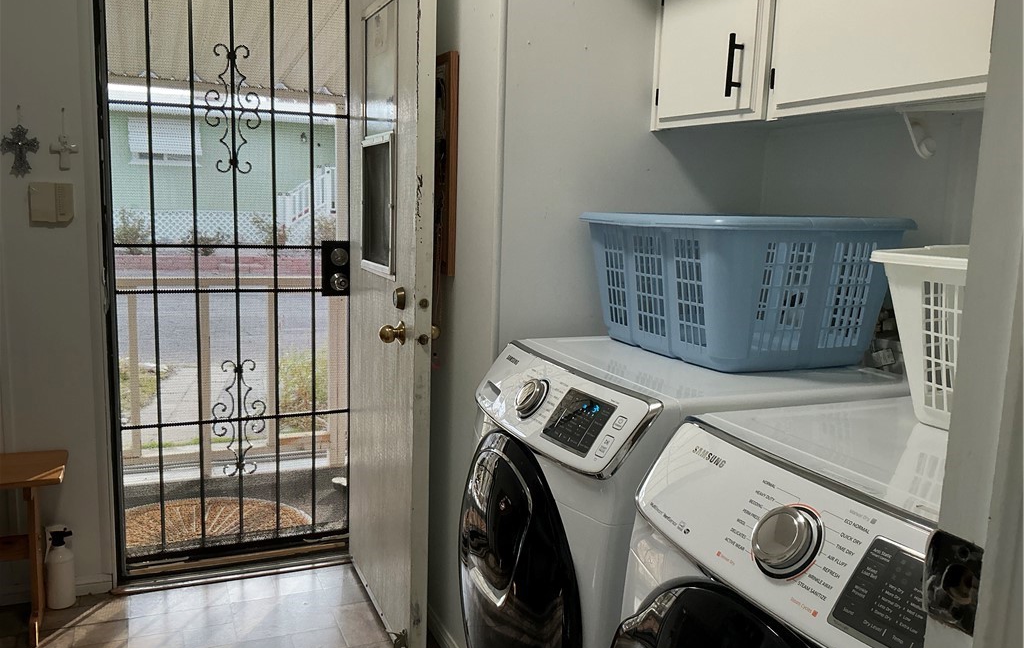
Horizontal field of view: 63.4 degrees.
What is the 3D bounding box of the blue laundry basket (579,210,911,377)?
[{"bbox_3d":[0.493,-0.091,1.844,0.505,0.302,0.600,-2,9,-23],"label":"blue laundry basket"}]

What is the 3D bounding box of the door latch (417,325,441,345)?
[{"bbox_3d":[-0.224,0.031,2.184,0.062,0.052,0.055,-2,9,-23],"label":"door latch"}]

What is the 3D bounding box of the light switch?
[{"bbox_3d":[-1.369,-0.358,2.460,0.113,0.115,0.020,-2,9,-23],"label":"light switch"}]

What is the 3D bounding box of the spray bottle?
[{"bbox_3d":[-1.411,0.753,2.586,0.088,0.262,0.080,-2,9,-23],"label":"spray bottle"}]

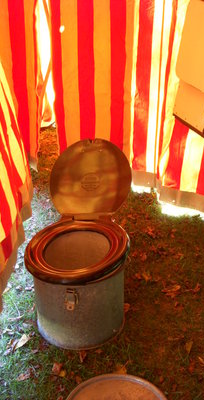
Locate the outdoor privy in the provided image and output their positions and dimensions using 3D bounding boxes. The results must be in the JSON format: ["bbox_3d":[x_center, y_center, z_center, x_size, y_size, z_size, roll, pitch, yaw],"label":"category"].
[{"bbox_3d":[-0.083,0.165,2.117,0.395,0.700,0.483,4,26,9],"label":"outdoor privy"}]

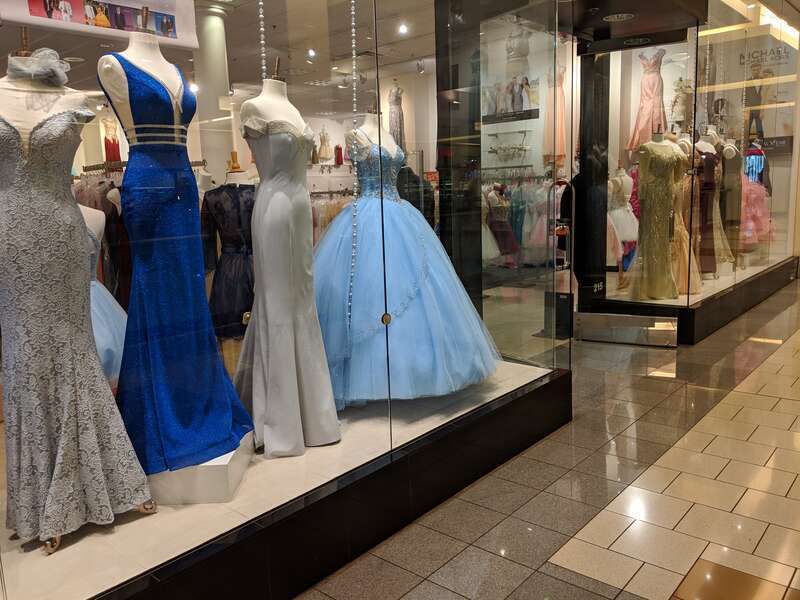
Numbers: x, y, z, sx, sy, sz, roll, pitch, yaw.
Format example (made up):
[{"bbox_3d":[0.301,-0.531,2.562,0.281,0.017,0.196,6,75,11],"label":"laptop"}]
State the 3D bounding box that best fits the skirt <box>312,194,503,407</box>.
[{"bbox_3d":[-0.121,-0.104,3.963,1.439,1.080,1.411,-2,9,0],"label":"skirt"}]

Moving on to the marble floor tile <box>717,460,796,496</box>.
[{"bbox_3d":[1.782,0.891,3.117,0.302,0.014,0.302,6,12,41],"label":"marble floor tile"}]

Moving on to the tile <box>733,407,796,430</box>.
[{"bbox_3d":[2.282,0.747,3.899,0.308,0.010,0.305,5,12,42],"label":"tile"}]

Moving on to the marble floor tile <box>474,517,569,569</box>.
[{"bbox_3d":[0.517,1.026,2.644,0.308,0.010,0.305,5,12,42],"label":"marble floor tile"}]

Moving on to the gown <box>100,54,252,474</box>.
[{"bbox_3d":[-1.017,-0.170,2.553,0.660,1.560,0.600,2,10,27],"label":"gown"}]

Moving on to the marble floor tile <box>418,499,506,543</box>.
[{"bbox_3d":[0.287,0.996,2.820,0.305,0.012,0.305,6,12,41],"label":"marble floor tile"}]

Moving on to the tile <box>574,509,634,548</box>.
[{"bbox_3d":[0.890,0.994,2.699,0.149,0.014,0.302,6,12,41],"label":"tile"}]

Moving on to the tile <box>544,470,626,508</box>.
[{"bbox_3d":[0.922,0.933,3.074,0.302,0.014,0.302,6,12,41],"label":"tile"}]

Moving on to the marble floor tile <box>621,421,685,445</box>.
[{"bbox_3d":[1.525,0.803,3.749,0.305,0.012,0.305,6,12,41],"label":"marble floor tile"}]

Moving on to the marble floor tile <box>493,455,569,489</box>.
[{"bbox_3d":[0.691,0.910,3.271,0.305,0.012,0.305,6,12,41],"label":"marble floor tile"}]

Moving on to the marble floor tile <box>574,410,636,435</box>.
[{"bbox_3d":[1.303,0.780,3.946,0.302,0.014,0.302,6,12,41],"label":"marble floor tile"}]

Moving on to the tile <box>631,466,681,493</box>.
[{"bbox_3d":[1.298,0.909,3.160,0.154,0.010,0.305,5,12,42],"label":"tile"}]

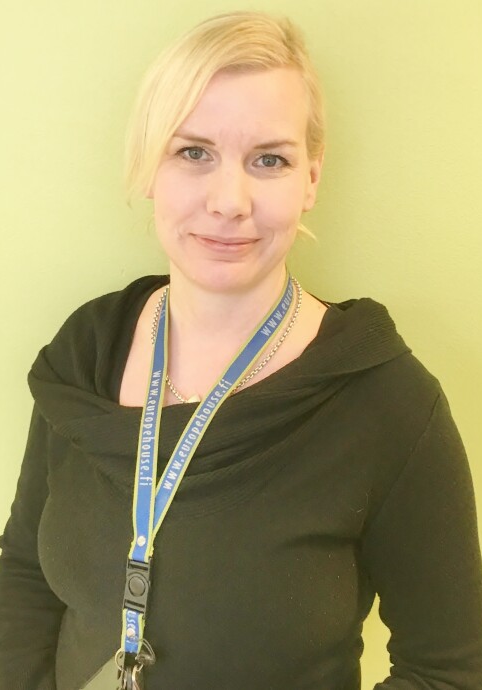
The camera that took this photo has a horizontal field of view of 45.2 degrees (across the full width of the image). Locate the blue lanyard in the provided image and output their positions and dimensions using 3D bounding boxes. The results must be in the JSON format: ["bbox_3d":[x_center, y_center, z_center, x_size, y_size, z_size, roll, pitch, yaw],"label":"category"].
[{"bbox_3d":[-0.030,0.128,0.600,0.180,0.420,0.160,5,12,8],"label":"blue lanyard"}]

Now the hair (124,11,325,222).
[{"bbox_3d":[-0.012,-0.226,0.590,0.187,0.220,0.205,5,17,0],"label":"hair"}]

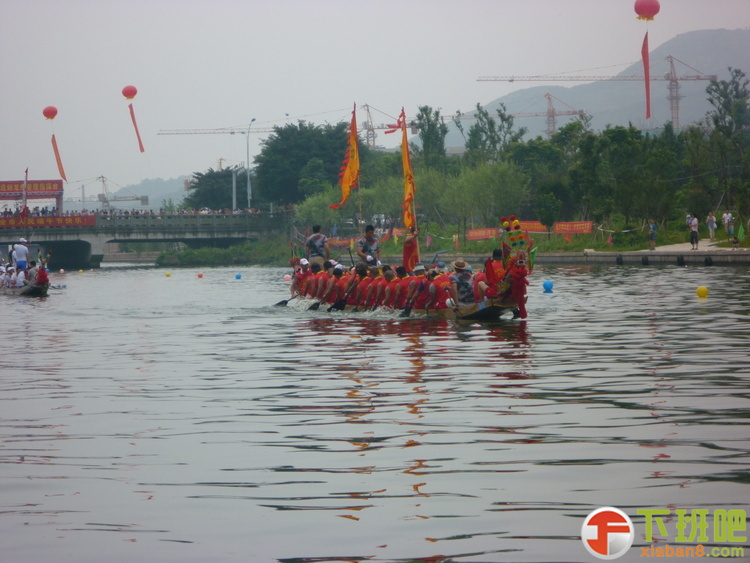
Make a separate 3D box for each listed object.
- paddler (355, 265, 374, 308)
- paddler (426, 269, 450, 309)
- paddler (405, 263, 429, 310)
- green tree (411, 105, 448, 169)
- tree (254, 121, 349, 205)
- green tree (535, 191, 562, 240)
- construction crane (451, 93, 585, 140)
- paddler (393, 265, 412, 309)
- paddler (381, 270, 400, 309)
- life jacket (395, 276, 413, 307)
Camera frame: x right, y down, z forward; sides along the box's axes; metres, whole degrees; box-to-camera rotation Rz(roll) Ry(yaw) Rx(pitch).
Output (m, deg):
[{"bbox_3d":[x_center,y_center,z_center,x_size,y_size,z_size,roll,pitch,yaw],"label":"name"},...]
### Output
[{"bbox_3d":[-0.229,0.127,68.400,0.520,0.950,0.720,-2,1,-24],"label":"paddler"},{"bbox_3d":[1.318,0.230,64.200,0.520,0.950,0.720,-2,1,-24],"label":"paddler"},{"bbox_3d":[0.870,0.143,64.300,0.520,1.000,0.700,-1,1,-31],"label":"paddler"},{"bbox_3d":[3.797,-7.731,215.000,2.600,8.800,2.600,0,1,0],"label":"green tree"},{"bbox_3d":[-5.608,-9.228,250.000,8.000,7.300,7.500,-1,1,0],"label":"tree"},{"bbox_3d":[9.275,-3.475,168.000,1.550,2.600,1.550,-1,1,0],"label":"green tree"},{"bbox_3d":[39.148,-34.566,913.345,2.500,39.000,60.000,-1,1,-38],"label":"construction crane"},{"bbox_3d":[0.568,0.165,64.900,0.520,0.950,0.700,-1,1,-31],"label":"paddler"},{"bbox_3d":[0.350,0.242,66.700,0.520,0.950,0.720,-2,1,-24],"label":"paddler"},{"bbox_3d":[0.578,0.207,64.900,0.420,0.660,0.340,-1,1,-31],"label":"life jacket"}]

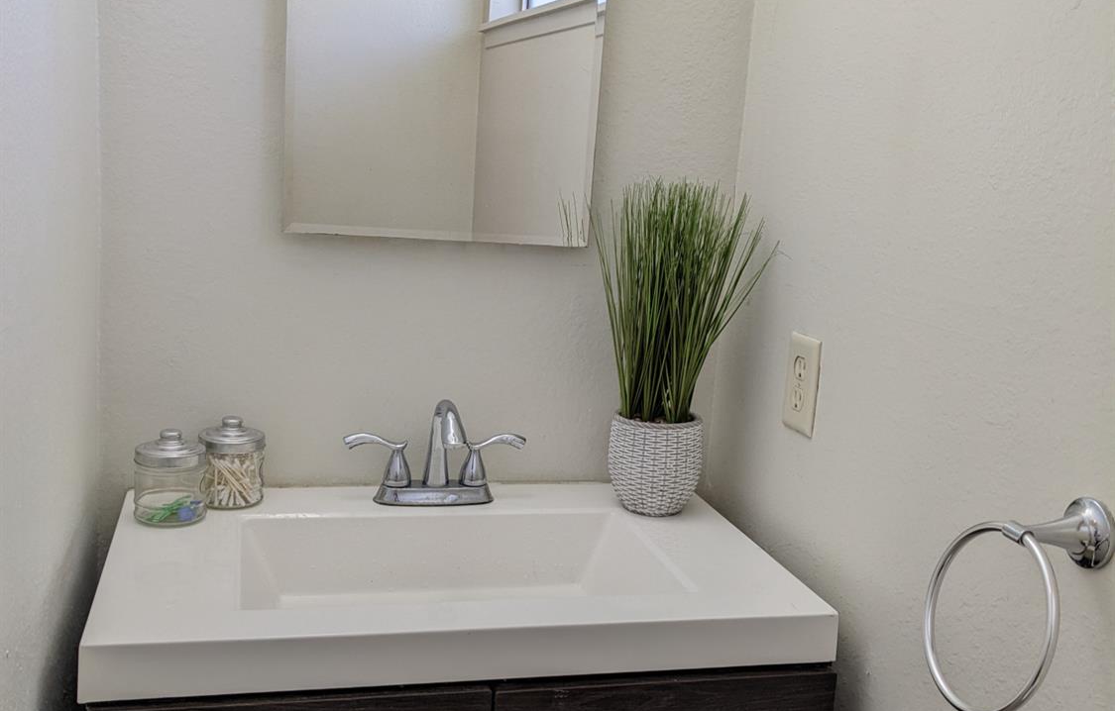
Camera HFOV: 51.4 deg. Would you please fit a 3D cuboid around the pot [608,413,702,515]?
[{"bbox_3d":[0.133,0.144,1.548,0.127,0.122,0.127,4,10,-1],"label":"pot"}]

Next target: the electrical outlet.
[{"bbox_3d":[0.296,0.035,1.415,0.008,0.117,0.076,1,10,-15],"label":"electrical outlet"}]

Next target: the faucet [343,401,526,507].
[{"bbox_3d":[-0.145,0.125,1.477,0.240,0.148,0.147,1,10,-15],"label":"faucet"}]

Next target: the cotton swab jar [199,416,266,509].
[{"bbox_3d":[-0.410,0.132,1.462,0.081,0.105,0.081,1,10,-15],"label":"cotton swab jar"}]

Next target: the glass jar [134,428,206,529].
[{"bbox_3d":[-0.464,0.141,1.393,0.083,0.104,0.083,1,10,-15],"label":"glass jar"}]

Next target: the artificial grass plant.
[{"bbox_3d":[0.152,-0.067,1.506,0.240,0.325,0.225,1,10,-15],"label":"artificial grass plant"}]

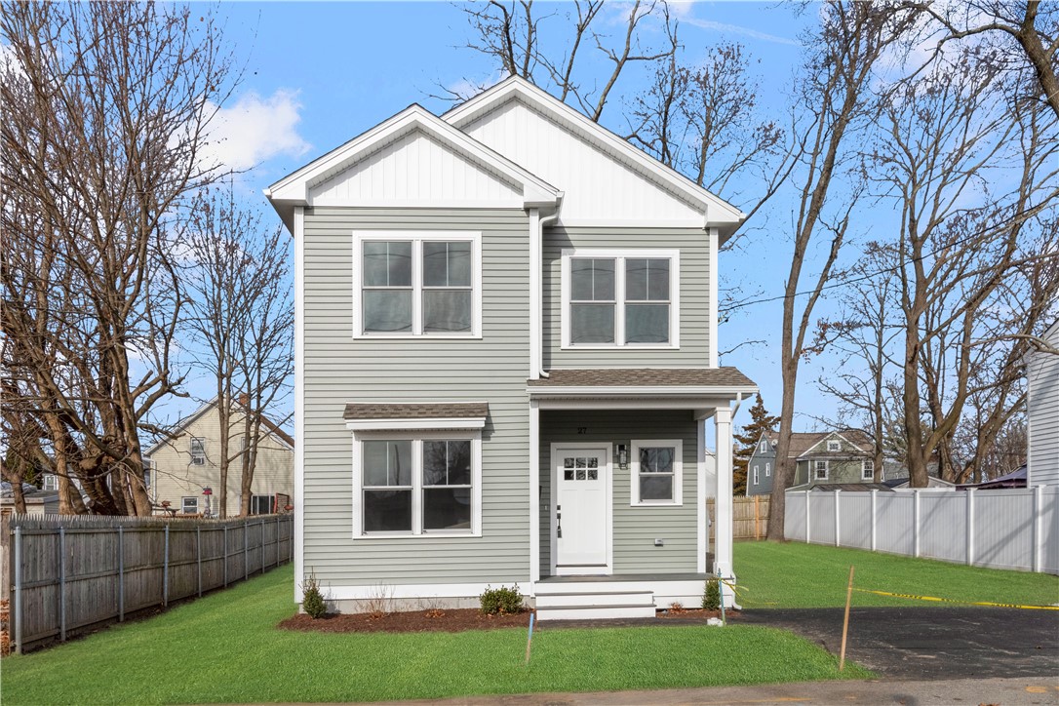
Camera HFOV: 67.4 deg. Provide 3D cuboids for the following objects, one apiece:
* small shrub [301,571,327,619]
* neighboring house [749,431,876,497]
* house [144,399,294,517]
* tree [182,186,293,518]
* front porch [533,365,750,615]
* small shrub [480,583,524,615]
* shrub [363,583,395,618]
[{"bbox_3d":[-3.190,3.590,11.750,0.380,0.690,0.370,0,-5,-4],"label":"small shrub"},{"bbox_3d":[21.500,9.100,59.000,7.900,7.300,7.200,0,-5,-3],"label":"neighboring house"},{"bbox_3d":[-15.700,5.950,43.400,7.700,7.400,9.000,1,-5,-8],"label":"house"},{"bbox_3d":[-9.500,0.450,26.000,4.000,11.600,3.800,0,-5,-4],"label":"tree"},{"bbox_3d":[1.680,2.120,12.850,3.420,3.800,2.050,0,-5,-4],"label":"front porch"},{"bbox_3d":[-0.400,3.700,11.900,0.640,0.480,0.560,0,-5,-4],"label":"small shrub"},{"bbox_3d":[-2.240,3.690,11.800,0.450,0.530,0.420,0,-5,-4],"label":"shrub"}]

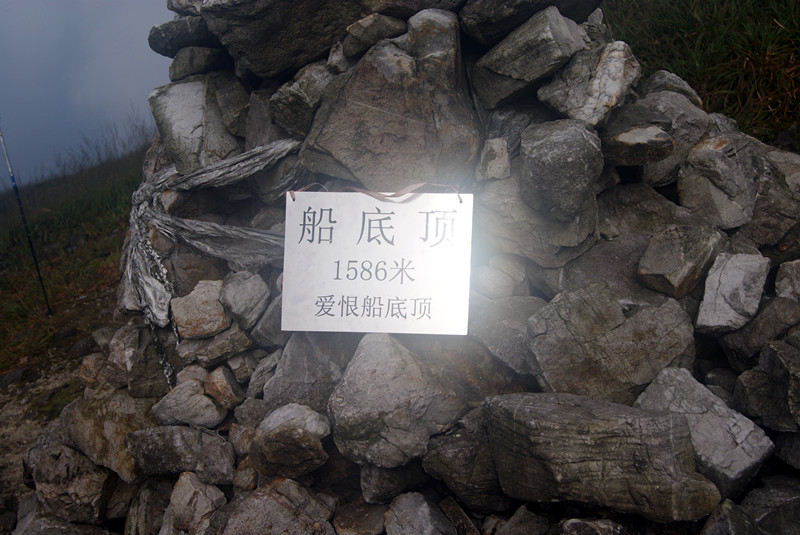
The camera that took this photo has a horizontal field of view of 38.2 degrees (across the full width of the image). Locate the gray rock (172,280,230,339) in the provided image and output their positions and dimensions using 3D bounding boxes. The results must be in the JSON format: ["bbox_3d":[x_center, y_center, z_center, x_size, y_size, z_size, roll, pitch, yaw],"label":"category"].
[{"bbox_3d":[-0.442,0.093,2.550,0.125,0.130,0.115,3,8,15],"label":"gray rock"}]

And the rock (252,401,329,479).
[{"bbox_3d":[-0.234,0.372,2.500,0.165,0.145,0.150,0,8,0],"label":"rock"}]

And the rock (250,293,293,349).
[{"bbox_3d":[-0.280,0.118,2.520,0.100,0.120,0.110,2,8,10],"label":"rock"}]

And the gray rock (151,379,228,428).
[{"bbox_3d":[-0.471,0.304,2.600,0.163,0.097,0.130,0,8,0],"label":"gray rock"}]

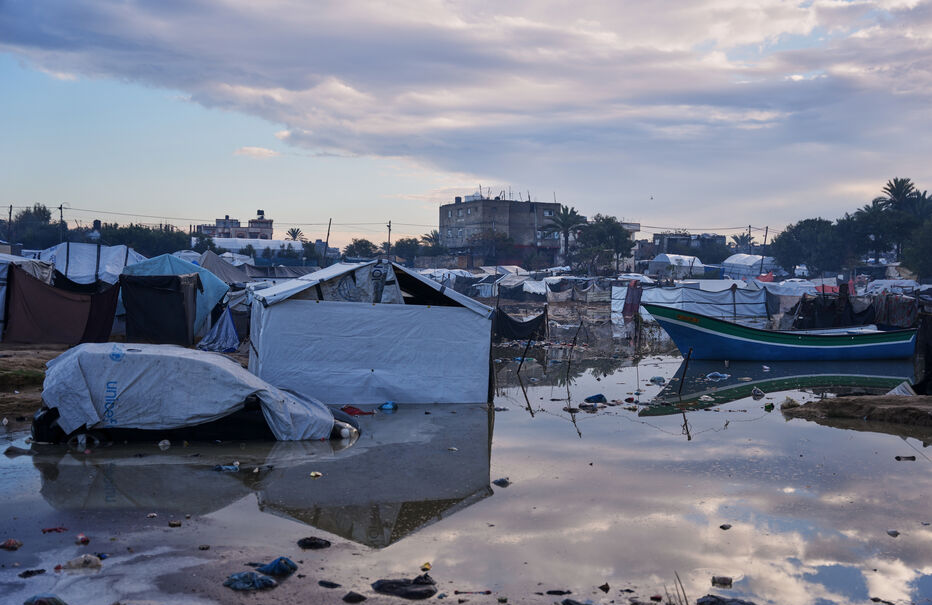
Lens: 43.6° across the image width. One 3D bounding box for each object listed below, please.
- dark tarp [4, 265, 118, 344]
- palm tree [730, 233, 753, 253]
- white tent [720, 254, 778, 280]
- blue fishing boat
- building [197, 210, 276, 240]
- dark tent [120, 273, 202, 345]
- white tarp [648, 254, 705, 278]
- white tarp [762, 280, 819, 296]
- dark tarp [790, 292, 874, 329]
[{"bbox_3d":[-9.818,0.031,28.200,2.500,1.880,1.800,1,1,-2],"label":"dark tarp"},{"bbox_3d":[45.106,-8.849,190.000,3.900,5.200,3.900,1,1,0],"label":"palm tree"},{"bbox_3d":[32.300,-4.100,131.944,5.800,2.850,5.200,1,1,23],"label":"white tent"},{"bbox_3d":[7.530,0.748,28.100,6.550,1.380,1.800,1,1,-9],"label":"blue fishing boat"},{"bbox_3d":[-56.900,-14.927,286.756,18.500,14.500,14.000,0,1,-6],"label":"building"},{"bbox_3d":[-7.344,0.164,28.000,1.720,1.680,1.400,1,1,-2],"label":"dark tent"},{"bbox_3d":[21.246,-3.560,117.000,4.400,2.800,4.200,0,1,-28],"label":"white tarp"},{"bbox_3d":[17.082,-0.810,61.500,2.750,0.850,2.600,1,1,0],"label":"white tarp"},{"bbox_3d":[14.830,0.308,47.000,3.450,1.500,0.700,1,1,6],"label":"dark tarp"}]

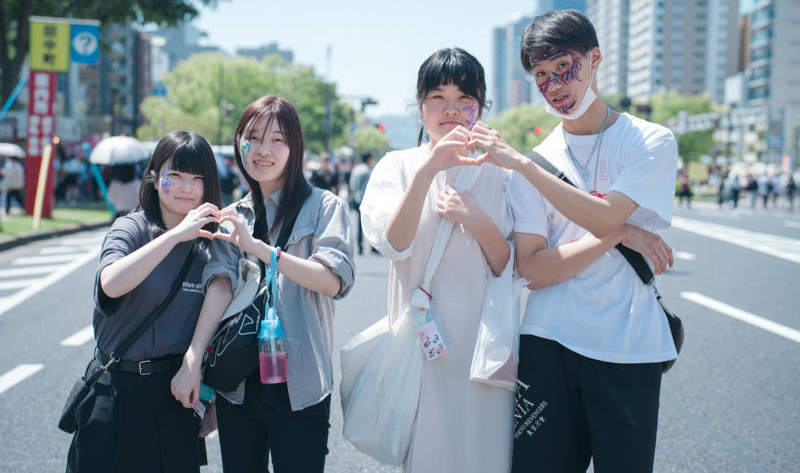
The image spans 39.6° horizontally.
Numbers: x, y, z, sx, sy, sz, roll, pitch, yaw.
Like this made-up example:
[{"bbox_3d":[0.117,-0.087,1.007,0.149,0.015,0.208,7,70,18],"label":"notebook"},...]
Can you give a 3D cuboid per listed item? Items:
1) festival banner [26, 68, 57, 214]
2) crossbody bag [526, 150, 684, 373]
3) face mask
[{"bbox_3d":[-8.576,-2.219,26.500,0.680,3.500,0.250,1,3,-10],"label":"festival banner"},{"bbox_3d":[0.525,0.061,2.840,0.380,0.560,0.280,0,4,24],"label":"crossbody bag"},{"bbox_3d":[0.402,-0.350,2.680,0.145,0.125,0.115,-16,1,30],"label":"face mask"}]

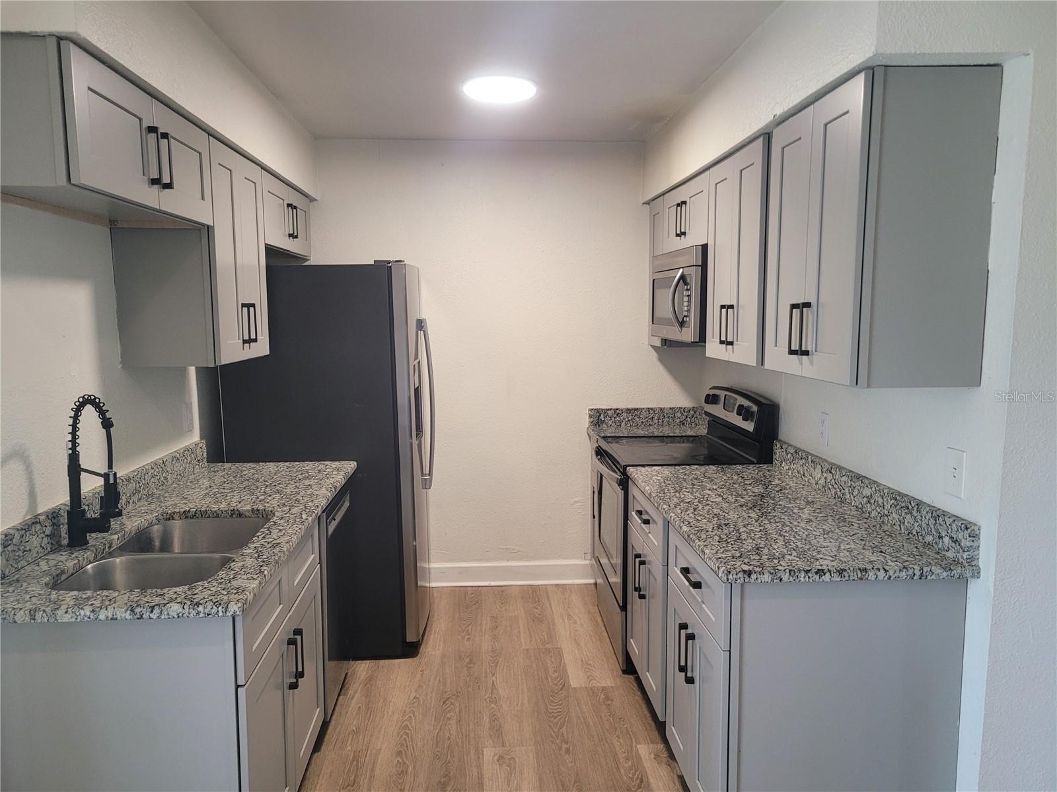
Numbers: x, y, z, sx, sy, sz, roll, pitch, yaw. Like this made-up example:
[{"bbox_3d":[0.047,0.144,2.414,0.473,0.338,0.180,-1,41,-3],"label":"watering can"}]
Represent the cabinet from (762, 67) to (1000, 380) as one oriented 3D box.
[{"bbox_3d":[0.942,-0.438,2.241,0.338,0.764,0.622,0,6,-4],"label":"cabinet"}]

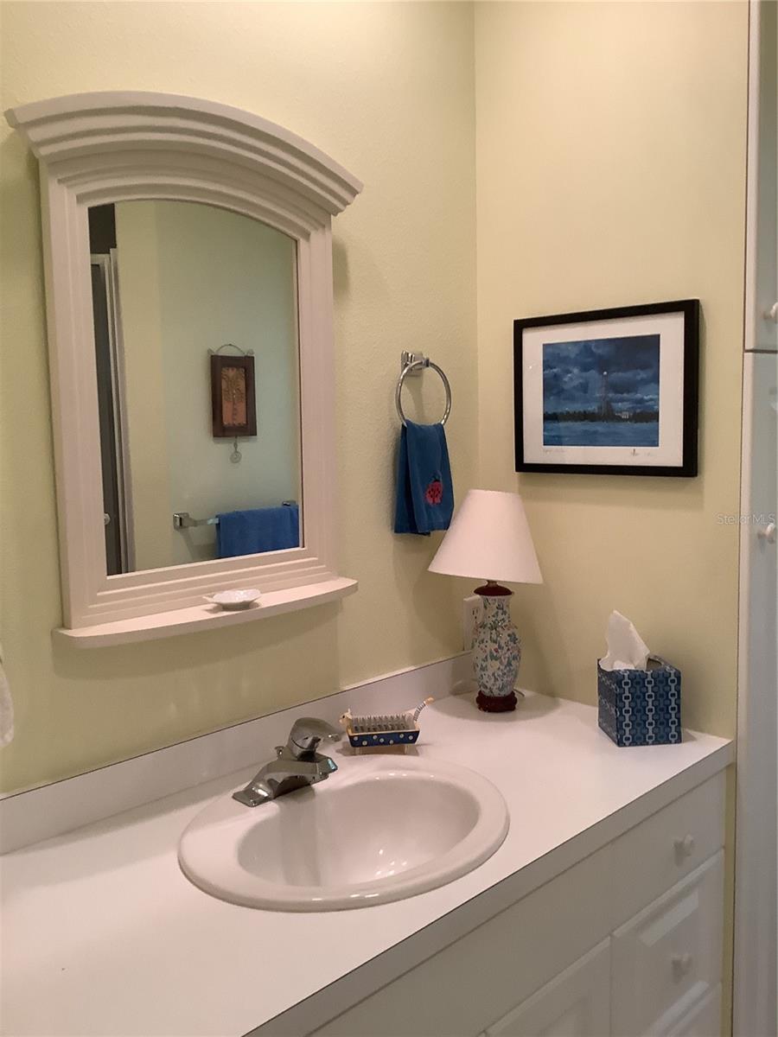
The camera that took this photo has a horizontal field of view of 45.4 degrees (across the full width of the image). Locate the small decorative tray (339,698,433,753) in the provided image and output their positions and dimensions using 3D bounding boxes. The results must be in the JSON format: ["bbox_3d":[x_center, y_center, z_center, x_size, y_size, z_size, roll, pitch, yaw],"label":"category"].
[{"bbox_3d":[-0.003,0.360,1.637,0.154,0.083,0.075,-2,6,-7],"label":"small decorative tray"}]

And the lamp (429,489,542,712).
[{"bbox_3d":[0.189,0.164,1.821,0.215,0.425,0.215,-1,6,0],"label":"lamp"}]

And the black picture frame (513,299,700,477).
[{"bbox_3d":[0.398,-0.235,1.744,0.383,0.304,0.020,5,9,44],"label":"black picture frame"}]

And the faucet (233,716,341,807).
[{"bbox_3d":[-0.122,0.357,1.387,0.167,0.122,0.158,5,9,44],"label":"faucet"}]

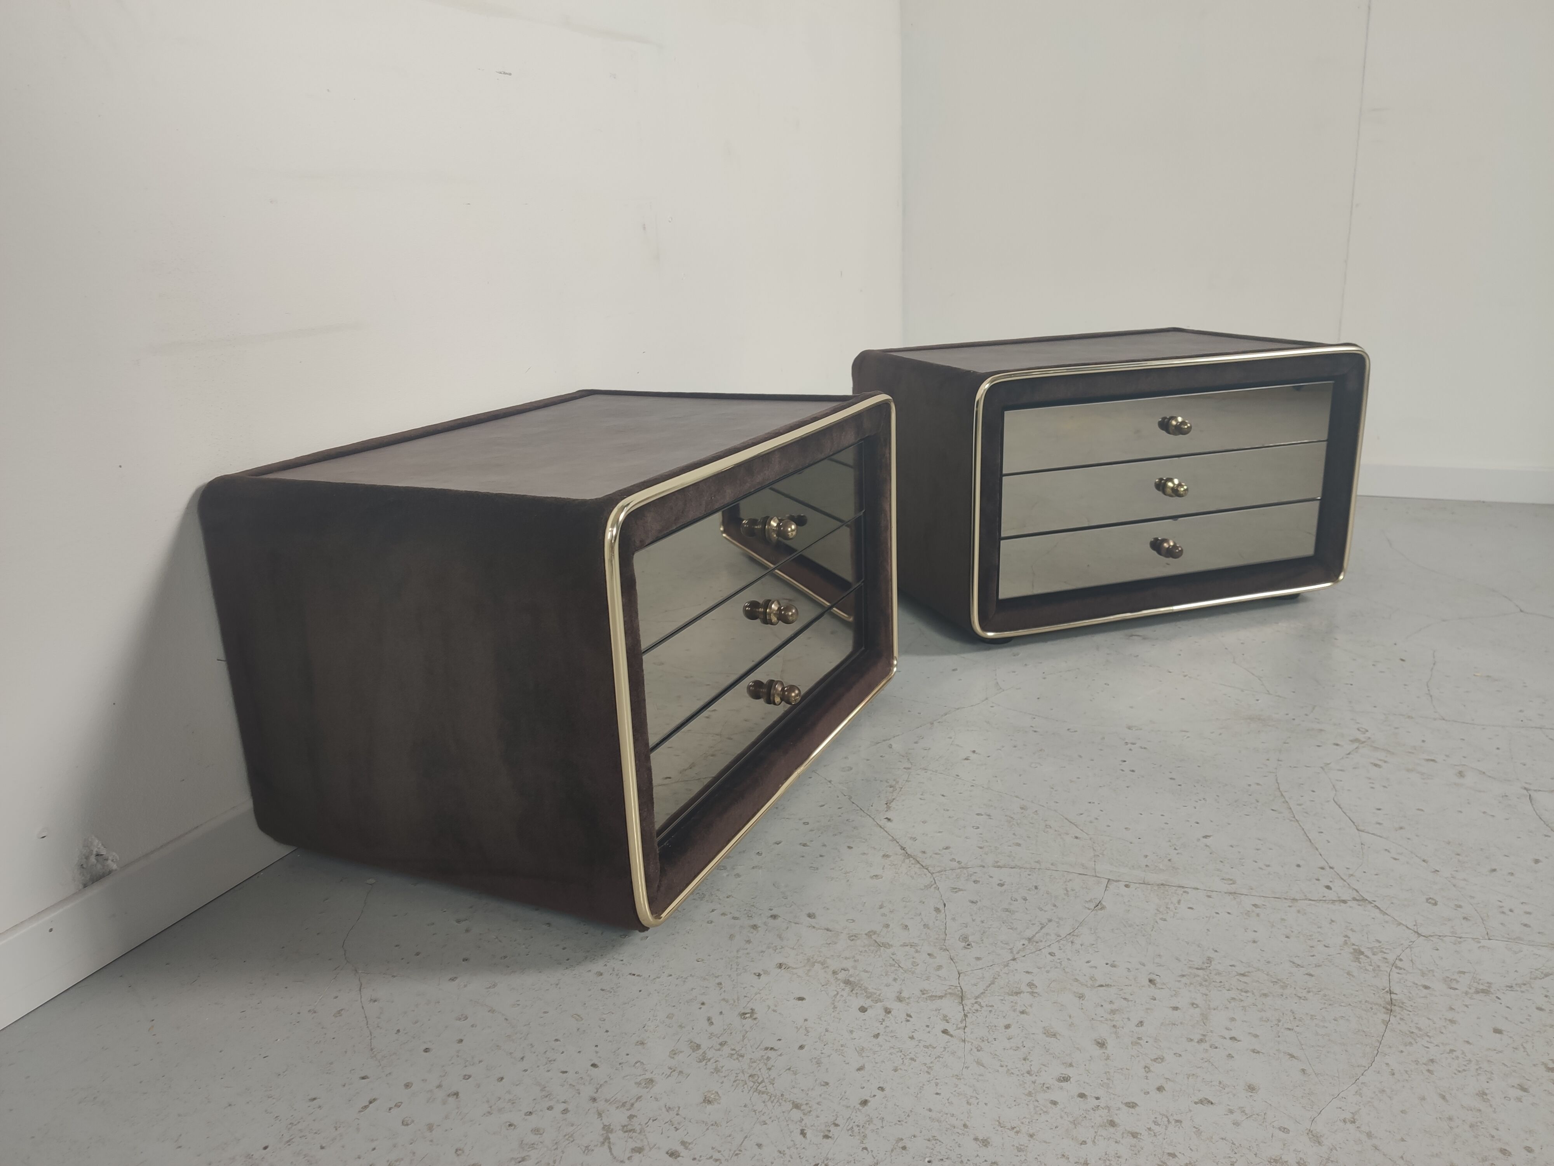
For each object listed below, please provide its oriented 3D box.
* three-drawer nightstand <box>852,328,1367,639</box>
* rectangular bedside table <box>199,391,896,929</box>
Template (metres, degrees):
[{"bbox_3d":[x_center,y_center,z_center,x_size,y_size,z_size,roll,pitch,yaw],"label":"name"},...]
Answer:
[{"bbox_3d":[0.488,-0.172,1.809,0.625,0.379,0.413,-8,17,-17],"label":"three-drawer nightstand"},{"bbox_3d":[-0.172,0.025,1.238,0.413,0.379,0.625,5,18,24],"label":"rectangular bedside table"}]

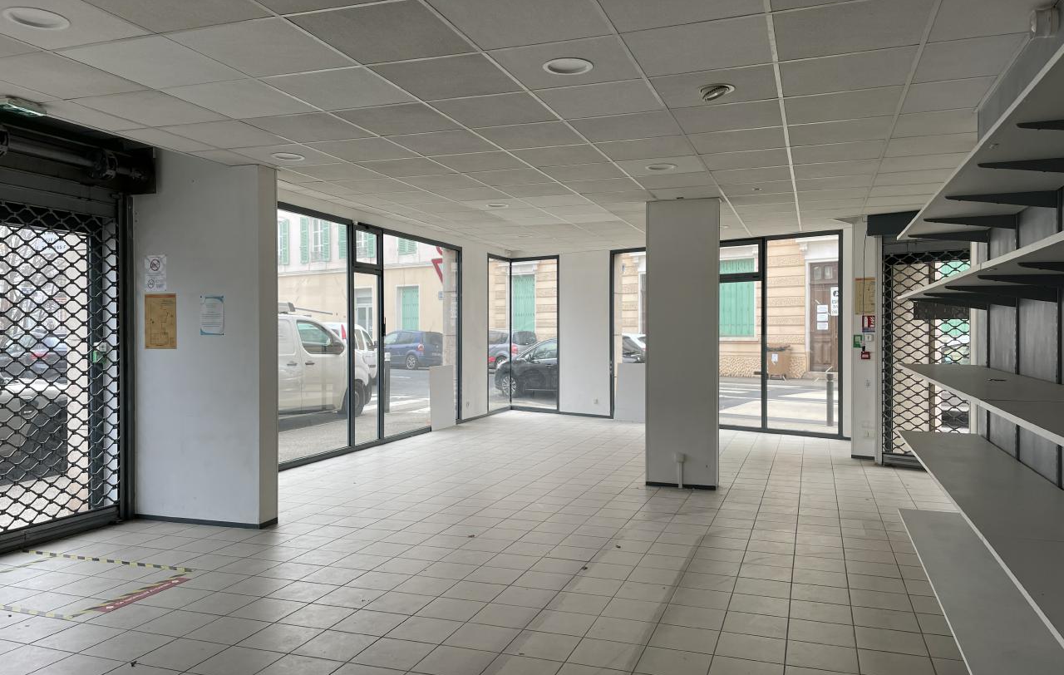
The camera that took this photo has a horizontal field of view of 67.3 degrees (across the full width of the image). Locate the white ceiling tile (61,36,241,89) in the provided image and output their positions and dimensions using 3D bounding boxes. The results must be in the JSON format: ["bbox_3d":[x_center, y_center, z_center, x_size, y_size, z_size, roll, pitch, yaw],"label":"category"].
[{"bbox_3d":[-1.729,-1.268,3.688,0.600,0.025,0.600,0,0,19],"label":"white ceiling tile"}]

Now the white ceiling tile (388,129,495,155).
[{"bbox_3d":[-0.564,-1.267,5.190,0.586,0.020,0.588,0,0,19],"label":"white ceiling tile"}]

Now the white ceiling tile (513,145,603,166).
[{"bbox_3d":[0.205,-1.265,5.545,0.595,0.030,0.595,0,0,19],"label":"white ceiling tile"}]

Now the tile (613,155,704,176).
[{"bbox_3d":[0.967,-1.274,5.921,0.586,0.020,0.588,0,0,19],"label":"tile"}]

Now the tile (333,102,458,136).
[{"bbox_3d":[-0.760,-1.259,4.613,0.595,0.030,0.595,0,0,19],"label":"tile"}]

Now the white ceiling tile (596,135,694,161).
[{"bbox_3d":[0.771,-1.270,5.357,0.595,0.020,0.595,0,0,20],"label":"white ceiling tile"}]

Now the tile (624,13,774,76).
[{"bbox_3d":[0.737,-1.252,3.448,0.595,0.030,0.595,0,0,19],"label":"tile"}]

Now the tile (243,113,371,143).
[{"bbox_3d":[-1.329,-1.271,4.819,0.600,0.025,0.600,0,0,19],"label":"tile"}]

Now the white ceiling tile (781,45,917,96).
[{"bbox_3d":[1.499,-1.264,3.824,0.595,0.020,0.595,0,0,20],"label":"white ceiling tile"}]

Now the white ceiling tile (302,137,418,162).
[{"bbox_3d":[-1.126,-1.265,5.395,0.595,0.020,0.595,0,0,20],"label":"white ceiling tile"}]

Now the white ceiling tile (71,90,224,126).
[{"bbox_3d":[-2.092,-1.269,4.447,0.595,0.030,0.595,0,0,19],"label":"white ceiling tile"}]

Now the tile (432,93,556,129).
[{"bbox_3d":[-0.197,-1.262,4.428,0.595,0.020,0.595,0,0,20],"label":"tile"}]

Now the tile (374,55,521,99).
[{"bbox_3d":[-0.398,-1.260,3.854,0.600,0.025,0.600,0,0,19],"label":"tile"}]

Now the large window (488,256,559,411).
[{"bbox_3d":[-0.100,-0.050,14.100,1.150,2.800,1.050,0,0,27],"label":"large window"}]

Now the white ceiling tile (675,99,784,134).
[{"bbox_3d":[1.134,-1.270,4.586,0.600,0.025,0.600,0,0,19],"label":"white ceiling tile"}]

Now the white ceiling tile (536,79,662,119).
[{"bbox_3d":[0.369,-1.263,4.226,0.595,0.020,0.595,0,0,20],"label":"white ceiling tile"}]

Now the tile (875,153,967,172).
[{"bbox_3d":[2.865,-1.299,5.883,0.600,0.025,0.600,0,0,19],"label":"tile"}]

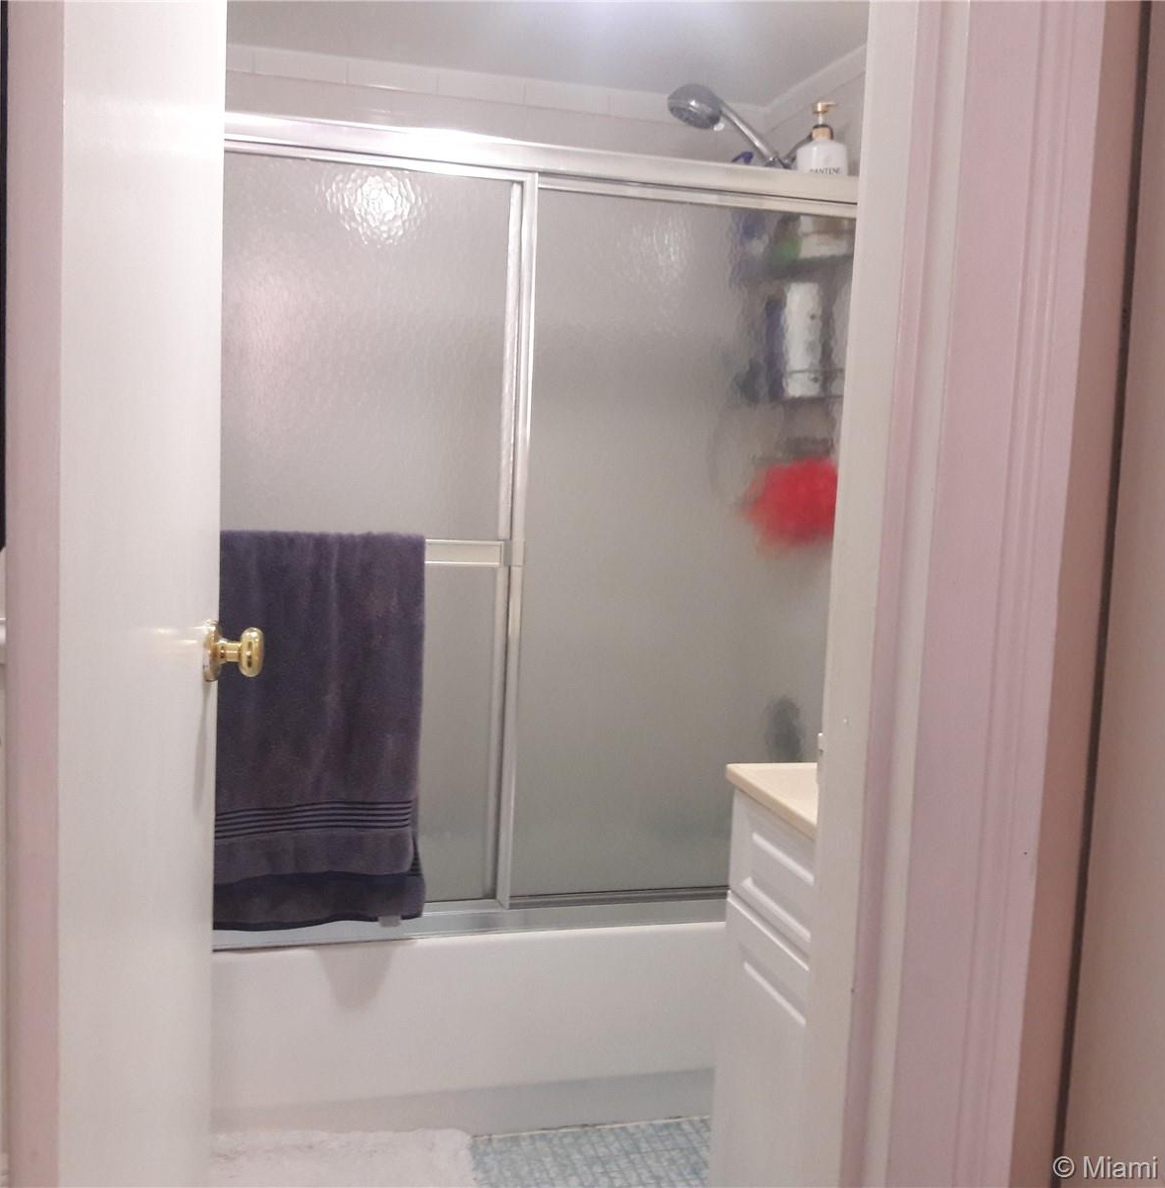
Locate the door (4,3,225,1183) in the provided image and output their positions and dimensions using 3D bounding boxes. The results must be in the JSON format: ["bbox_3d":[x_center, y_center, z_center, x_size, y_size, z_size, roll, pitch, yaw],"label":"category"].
[{"bbox_3d":[-0.413,0.103,1.197,0.035,2.030,0.620,2,6,-6],"label":"door"}]

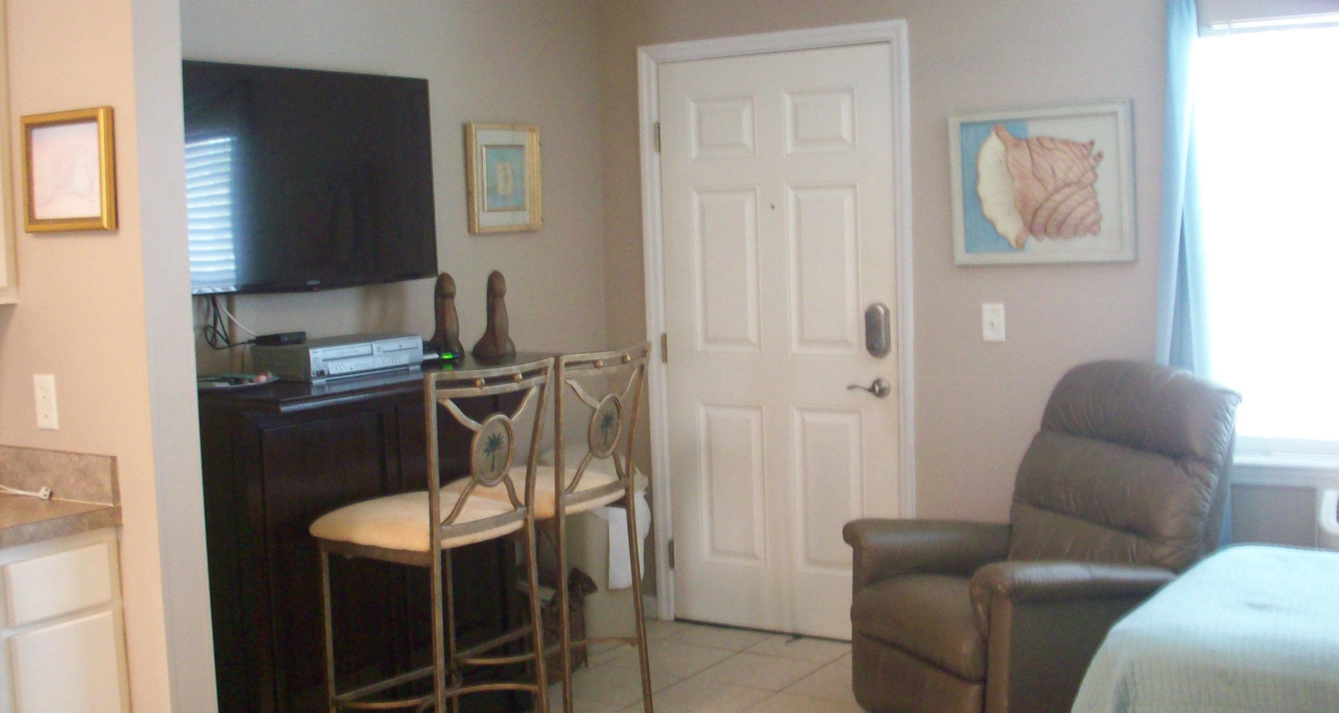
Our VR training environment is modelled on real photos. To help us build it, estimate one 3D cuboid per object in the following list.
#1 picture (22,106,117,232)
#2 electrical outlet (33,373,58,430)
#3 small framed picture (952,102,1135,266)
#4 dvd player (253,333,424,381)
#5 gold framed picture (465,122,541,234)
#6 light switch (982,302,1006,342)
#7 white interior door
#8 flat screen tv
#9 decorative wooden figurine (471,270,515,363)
[{"bbox_3d":[-1.234,-0.379,2.936,0.265,0.243,0.030,1,5,34],"label":"picture"},{"bbox_3d":[-1.288,0.094,2.960,0.074,0.117,0.008,2,6,34],"label":"electrical outlet"},{"bbox_3d":[1.131,-0.519,4.361,0.575,0.475,0.030,2,6,34],"label":"small framed picture"},{"bbox_3d":[-0.931,0.008,4.031,0.240,0.098,0.425,1,5,34],"label":"dvd player"},{"bbox_3d":[-0.550,-0.596,4.806,0.033,0.345,0.345,2,6,34],"label":"gold framed picture"},{"bbox_3d":[1.034,-0.108,4.587,0.073,0.117,0.012,1,5,34],"label":"light switch"},{"bbox_3d":[0.378,-0.029,4.958,0.905,2.030,0.050,2,6,34],"label":"white interior door"},{"bbox_3d":[-1.055,-0.511,4.075,0.070,0.615,1.030,1,5,34],"label":"flat screen tv"},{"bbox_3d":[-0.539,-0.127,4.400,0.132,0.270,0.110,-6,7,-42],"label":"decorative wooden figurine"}]

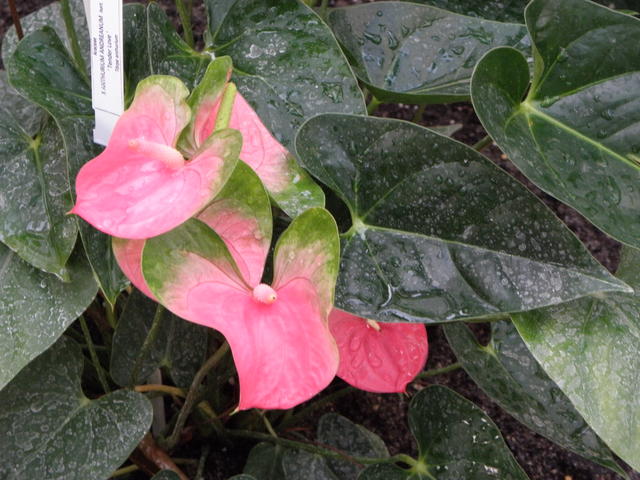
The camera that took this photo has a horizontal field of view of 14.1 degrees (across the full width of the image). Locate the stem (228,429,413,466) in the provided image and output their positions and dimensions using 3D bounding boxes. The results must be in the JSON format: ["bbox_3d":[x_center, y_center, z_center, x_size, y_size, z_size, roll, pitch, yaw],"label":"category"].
[{"bbox_3d":[0.000,0.140,1.750,0.127,0.012,0.012,9,0,9],"label":"stem"}]

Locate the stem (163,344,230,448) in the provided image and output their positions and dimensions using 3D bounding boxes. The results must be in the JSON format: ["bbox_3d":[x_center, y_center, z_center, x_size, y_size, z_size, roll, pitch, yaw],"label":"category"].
[{"bbox_3d":[-0.082,0.104,1.740,0.012,0.087,0.012,30,22,0],"label":"stem"}]

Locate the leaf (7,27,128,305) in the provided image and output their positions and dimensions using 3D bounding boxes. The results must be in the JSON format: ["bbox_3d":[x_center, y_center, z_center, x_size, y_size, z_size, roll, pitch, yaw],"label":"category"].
[{"bbox_3d":[-0.153,-0.048,1.620,0.092,0.187,0.042,-2,9,15],"label":"leaf"}]

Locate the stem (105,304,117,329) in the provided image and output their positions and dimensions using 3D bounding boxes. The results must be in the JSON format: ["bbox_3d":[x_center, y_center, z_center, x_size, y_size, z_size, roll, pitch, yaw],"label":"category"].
[{"bbox_3d":[-0.142,0.053,1.760,0.007,0.021,0.007,-15,27,0],"label":"stem"}]

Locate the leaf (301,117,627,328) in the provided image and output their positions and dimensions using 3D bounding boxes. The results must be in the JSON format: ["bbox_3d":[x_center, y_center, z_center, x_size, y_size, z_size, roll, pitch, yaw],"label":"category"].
[{"bbox_3d":[0.093,-0.006,1.650,0.215,0.035,0.142,13,57,8],"label":"leaf"}]

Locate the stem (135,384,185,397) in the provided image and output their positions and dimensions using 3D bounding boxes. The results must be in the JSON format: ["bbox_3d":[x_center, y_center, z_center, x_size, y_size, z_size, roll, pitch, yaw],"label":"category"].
[{"bbox_3d":[-0.108,0.102,1.740,0.034,0.007,0.007,6,0,-6],"label":"stem"}]

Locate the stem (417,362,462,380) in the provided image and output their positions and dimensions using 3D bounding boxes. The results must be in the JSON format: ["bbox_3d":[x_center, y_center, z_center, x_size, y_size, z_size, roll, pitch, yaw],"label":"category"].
[{"bbox_3d":[0.083,0.091,1.790,0.033,0.006,0.006,-13,0,11],"label":"stem"}]

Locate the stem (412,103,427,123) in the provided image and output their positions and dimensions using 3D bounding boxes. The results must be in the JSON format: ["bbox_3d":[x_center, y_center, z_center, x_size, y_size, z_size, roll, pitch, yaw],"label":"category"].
[{"bbox_3d":[0.071,-0.091,1.860,0.005,0.015,0.005,16,27,0],"label":"stem"}]

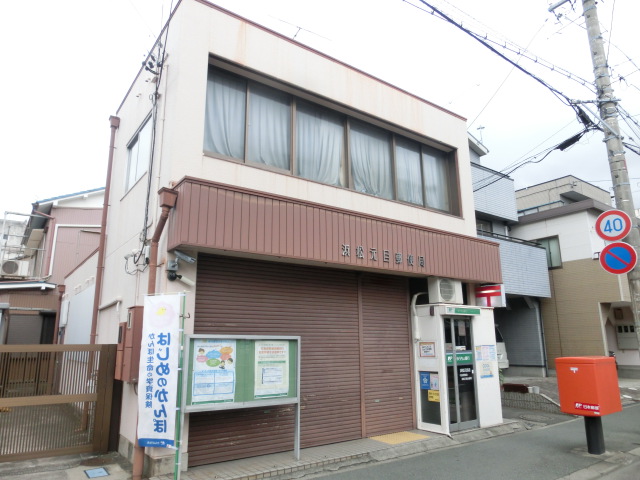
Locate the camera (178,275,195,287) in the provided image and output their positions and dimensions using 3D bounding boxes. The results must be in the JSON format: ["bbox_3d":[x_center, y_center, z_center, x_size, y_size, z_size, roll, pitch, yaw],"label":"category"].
[{"bbox_3d":[-1.732,0.546,5.814,0.220,0.075,0.075,31,-15,0],"label":"camera"}]

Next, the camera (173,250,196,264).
[{"bbox_3d":[-1.781,0.218,5.854,0.301,0.090,0.090,32,-19,-7],"label":"camera"}]

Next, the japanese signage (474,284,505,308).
[{"bbox_3d":[3.651,1.223,9.502,0.133,0.457,0.611,9,-16,-35],"label":"japanese signage"}]

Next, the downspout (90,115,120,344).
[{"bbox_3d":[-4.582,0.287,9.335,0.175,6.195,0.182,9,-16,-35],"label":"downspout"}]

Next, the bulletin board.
[{"bbox_3d":[-0.983,1.733,5.858,1.649,0.911,0.091,9,-16,-35],"label":"bulletin board"}]

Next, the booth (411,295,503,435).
[{"bbox_3d":[2.715,2.444,8.671,1.718,2.245,0.665,9,-16,-35],"label":"booth"}]

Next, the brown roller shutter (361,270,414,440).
[{"bbox_3d":[1.246,2.041,8.124,1.174,2.795,0.097,9,-16,-35],"label":"brown roller shutter"}]

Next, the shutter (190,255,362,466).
[{"bbox_3d":[-0.523,1.767,6.872,3.013,2.783,0.097,9,-16,-35],"label":"shutter"}]

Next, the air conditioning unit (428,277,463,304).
[{"bbox_3d":[2.540,1.054,8.956,0.705,0.520,0.278,9,-16,-35],"label":"air conditioning unit"}]

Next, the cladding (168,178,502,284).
[{"bbox_3d":[0.943,0.113,7.806,6.965,0.883,0.514,9,-16,-35],"label":"cladding"}]

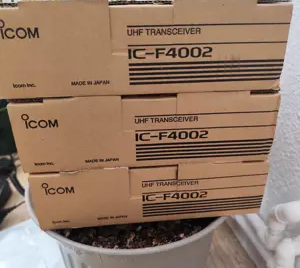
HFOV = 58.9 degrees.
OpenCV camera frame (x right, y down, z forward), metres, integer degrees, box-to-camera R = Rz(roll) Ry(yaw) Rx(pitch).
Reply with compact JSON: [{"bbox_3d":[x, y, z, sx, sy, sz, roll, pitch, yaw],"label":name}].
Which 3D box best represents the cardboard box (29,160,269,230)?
[{"bbox_3d":[-0.003,0.030,0.364,0.245,0.071,0.175,-3,25,-3],"label":"cardboard box"}]

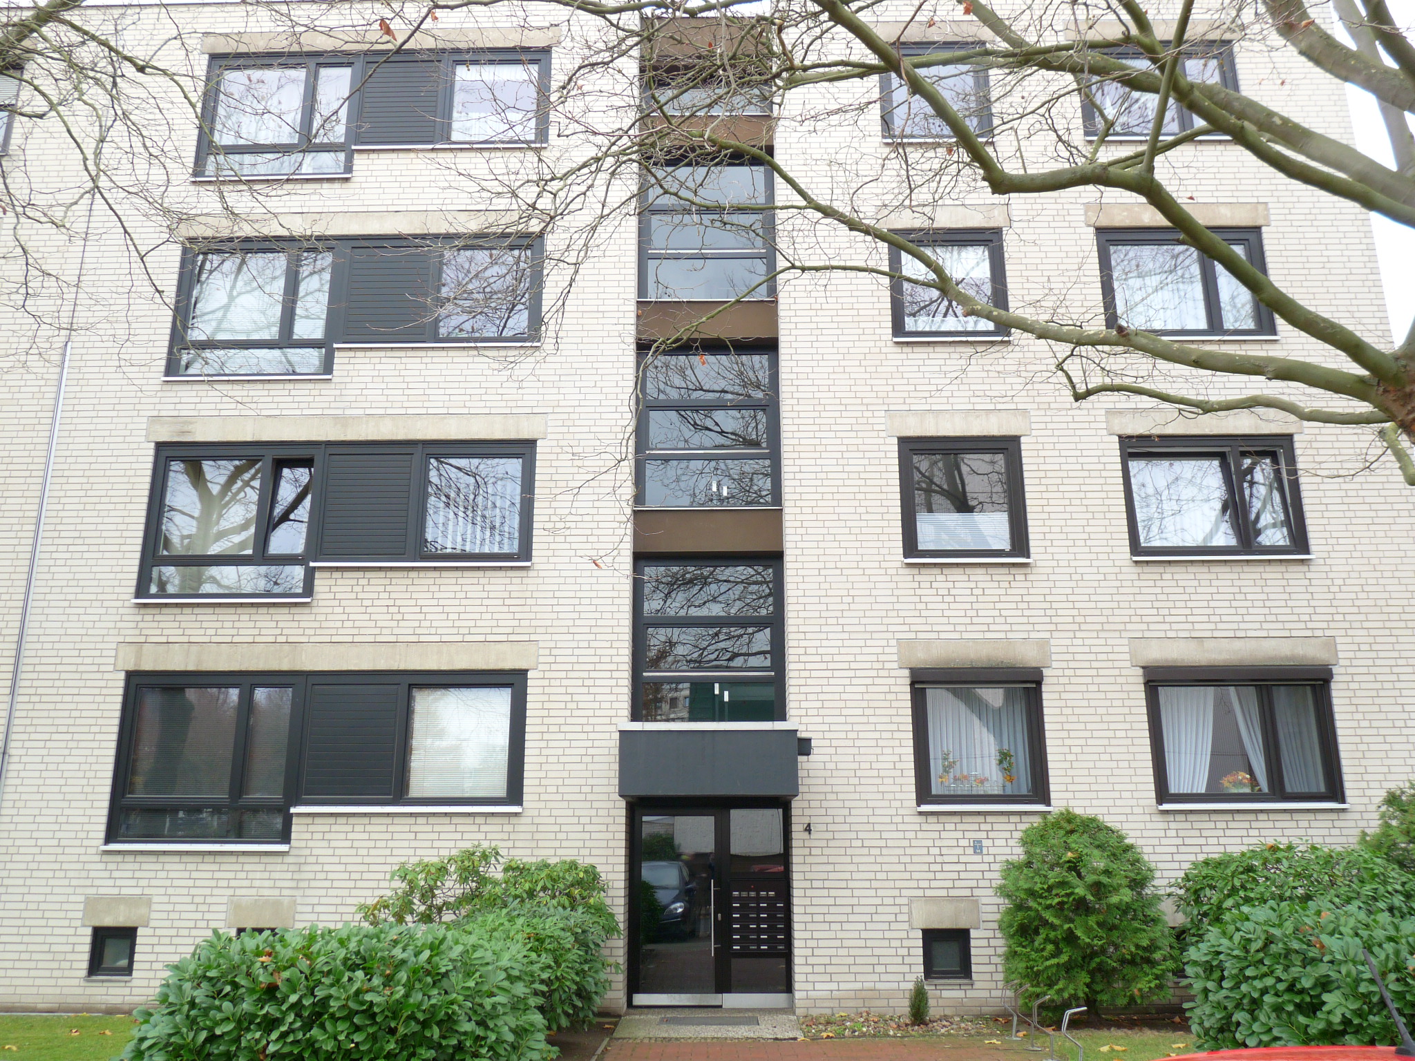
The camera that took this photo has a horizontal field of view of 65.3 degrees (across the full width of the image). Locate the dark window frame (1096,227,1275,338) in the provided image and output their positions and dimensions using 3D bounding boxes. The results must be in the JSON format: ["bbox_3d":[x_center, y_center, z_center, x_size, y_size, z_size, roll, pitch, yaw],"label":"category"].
[{"bbox_3d":[5.877,-3.043,13.605,2.011,1.471,0.120,0,-15,1],"label":"dark window frame"}]

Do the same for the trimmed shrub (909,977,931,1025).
[{"bbox_3d":[2.090,4.642,10.899,0.218,0.442,0.240,0,-15,1],"label":"trimmed shrub"}]

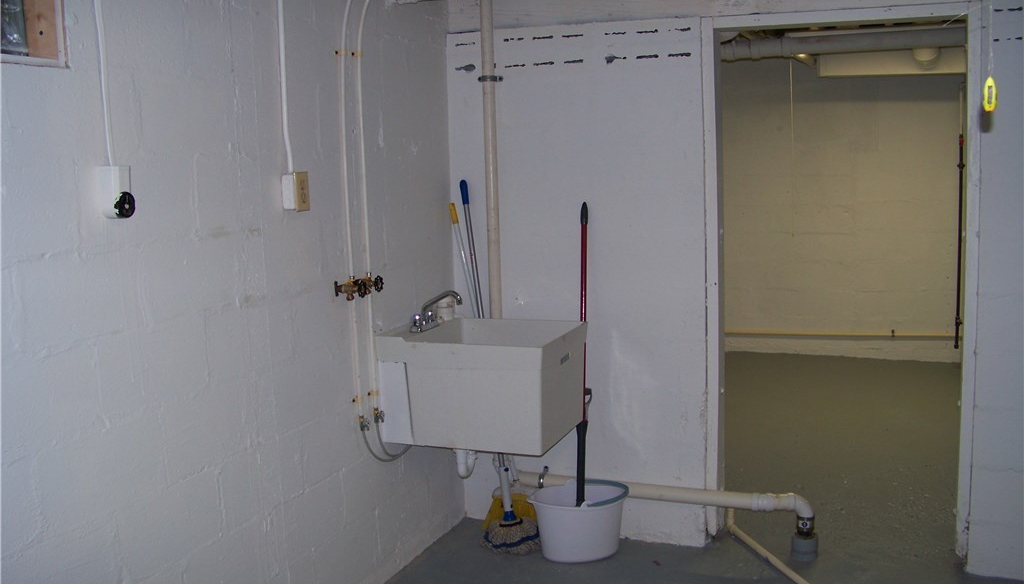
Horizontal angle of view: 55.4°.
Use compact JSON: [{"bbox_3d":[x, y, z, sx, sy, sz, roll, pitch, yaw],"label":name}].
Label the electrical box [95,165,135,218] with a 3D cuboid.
[{"bbox_3d":[-0.902,-0.228,2.229,0.062,0.119,0.052,1,8,22],"label":"electrical box"}]

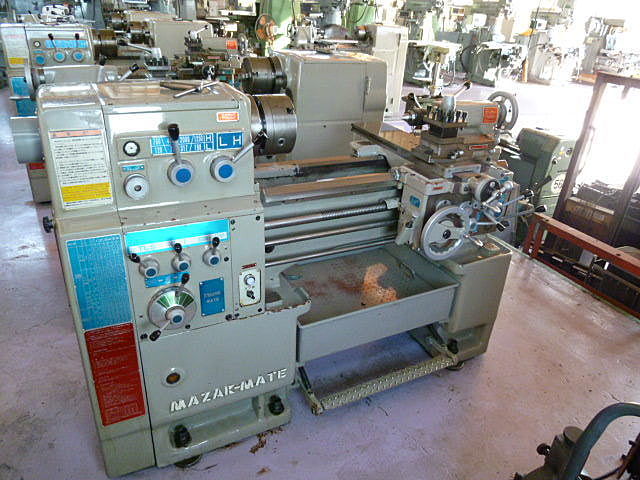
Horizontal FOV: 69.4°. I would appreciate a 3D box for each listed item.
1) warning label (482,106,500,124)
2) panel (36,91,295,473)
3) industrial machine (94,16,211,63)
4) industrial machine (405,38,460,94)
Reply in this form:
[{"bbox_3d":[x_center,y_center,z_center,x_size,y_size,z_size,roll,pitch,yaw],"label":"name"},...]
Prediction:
[{"bbox_3d":[0.760,-0.552,2.052,0.093,0.075,0.005,-10,30,-26],"label":"warning label"},{"bbox_3d":[-0.520,0.111,1.663,0.650,1.255,0.574,-10,30,-26],"label":"panel"},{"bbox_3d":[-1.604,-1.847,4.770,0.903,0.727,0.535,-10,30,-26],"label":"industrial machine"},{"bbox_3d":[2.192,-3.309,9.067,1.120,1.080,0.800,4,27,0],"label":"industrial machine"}]

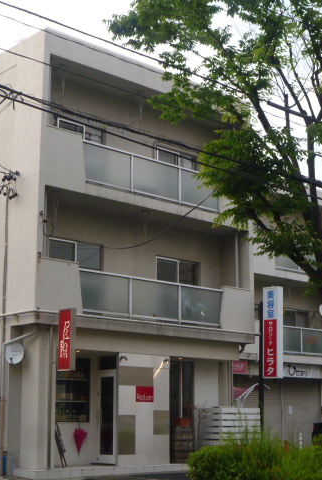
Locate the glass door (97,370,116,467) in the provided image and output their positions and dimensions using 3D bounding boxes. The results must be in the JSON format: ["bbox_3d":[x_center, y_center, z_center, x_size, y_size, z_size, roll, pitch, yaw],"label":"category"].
[{"bbox_3d":[-1.208,3.981,19.544,0.070,2.065,0.745,11,-16,-41],"label":"glass door"}]

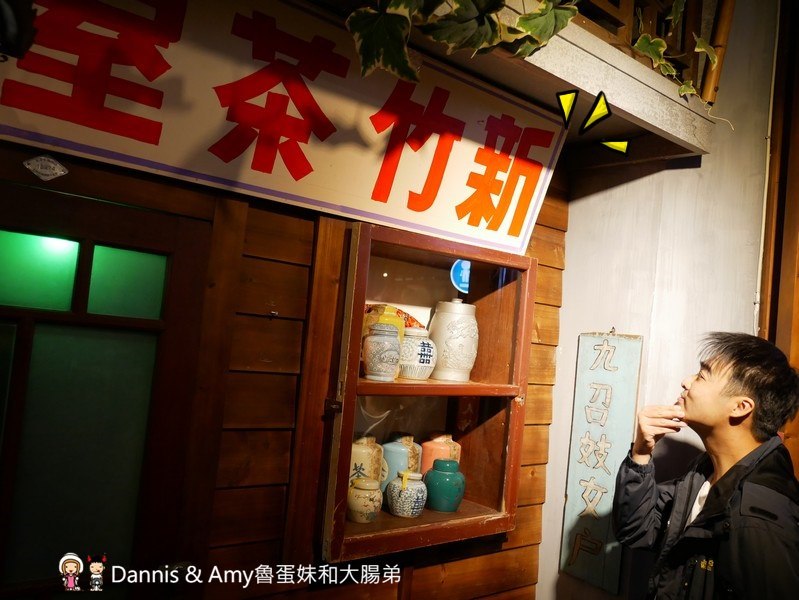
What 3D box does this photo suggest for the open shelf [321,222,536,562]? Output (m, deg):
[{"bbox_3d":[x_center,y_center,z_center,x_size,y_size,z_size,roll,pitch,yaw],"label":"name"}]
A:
[{"bbox_3d":[0.047,0.240,1.929,0.666,0.796,0.247,8,-3,-41],"label":"open shelf"}]

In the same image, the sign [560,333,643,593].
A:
[{"bbox_3d":[0.598,0.475,2.057,0.023,0.729,0.207,8,-3,-41],"label":"sign"}]

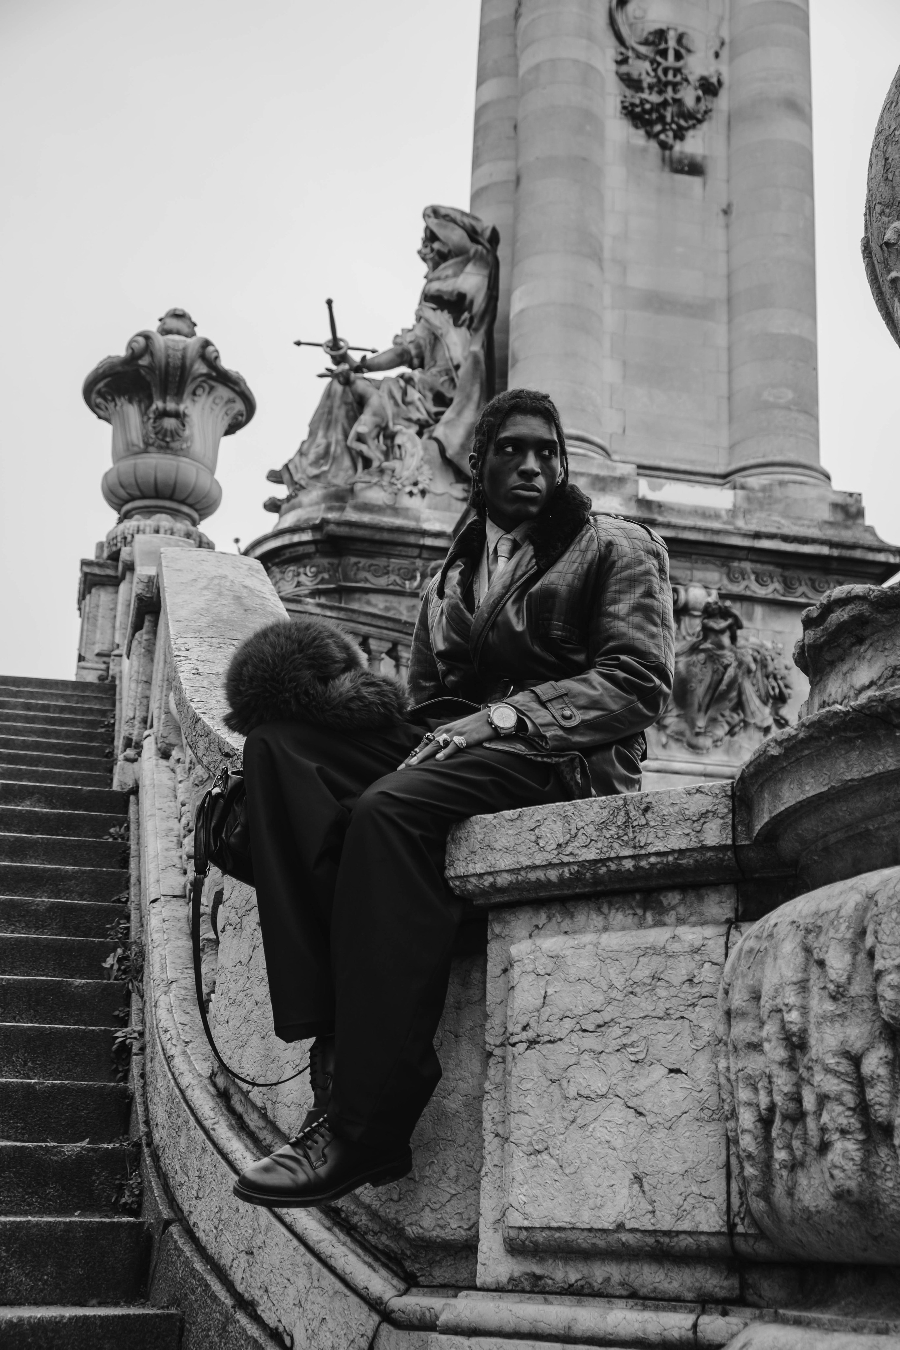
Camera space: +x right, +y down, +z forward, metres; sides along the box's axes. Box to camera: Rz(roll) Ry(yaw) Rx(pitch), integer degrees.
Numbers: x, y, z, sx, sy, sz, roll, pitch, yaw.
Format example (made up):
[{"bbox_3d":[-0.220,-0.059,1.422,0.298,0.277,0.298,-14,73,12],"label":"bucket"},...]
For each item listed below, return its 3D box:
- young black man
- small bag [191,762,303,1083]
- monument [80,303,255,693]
[{"bbox_3d":[0.010,0.152,3.126,0.880,1.520,0.620,16,-22,-39],"label":"young black man"},{"bbox_3d":[-0.310,0.436,3.097,0.270,0.550,0.150,8,-18,-20],"label":"small bag"},{"bbox_3d":[-1.834,-1.064,11.152,1.100,2.750,1.100,5,-18,-10],"label":"monument"}]

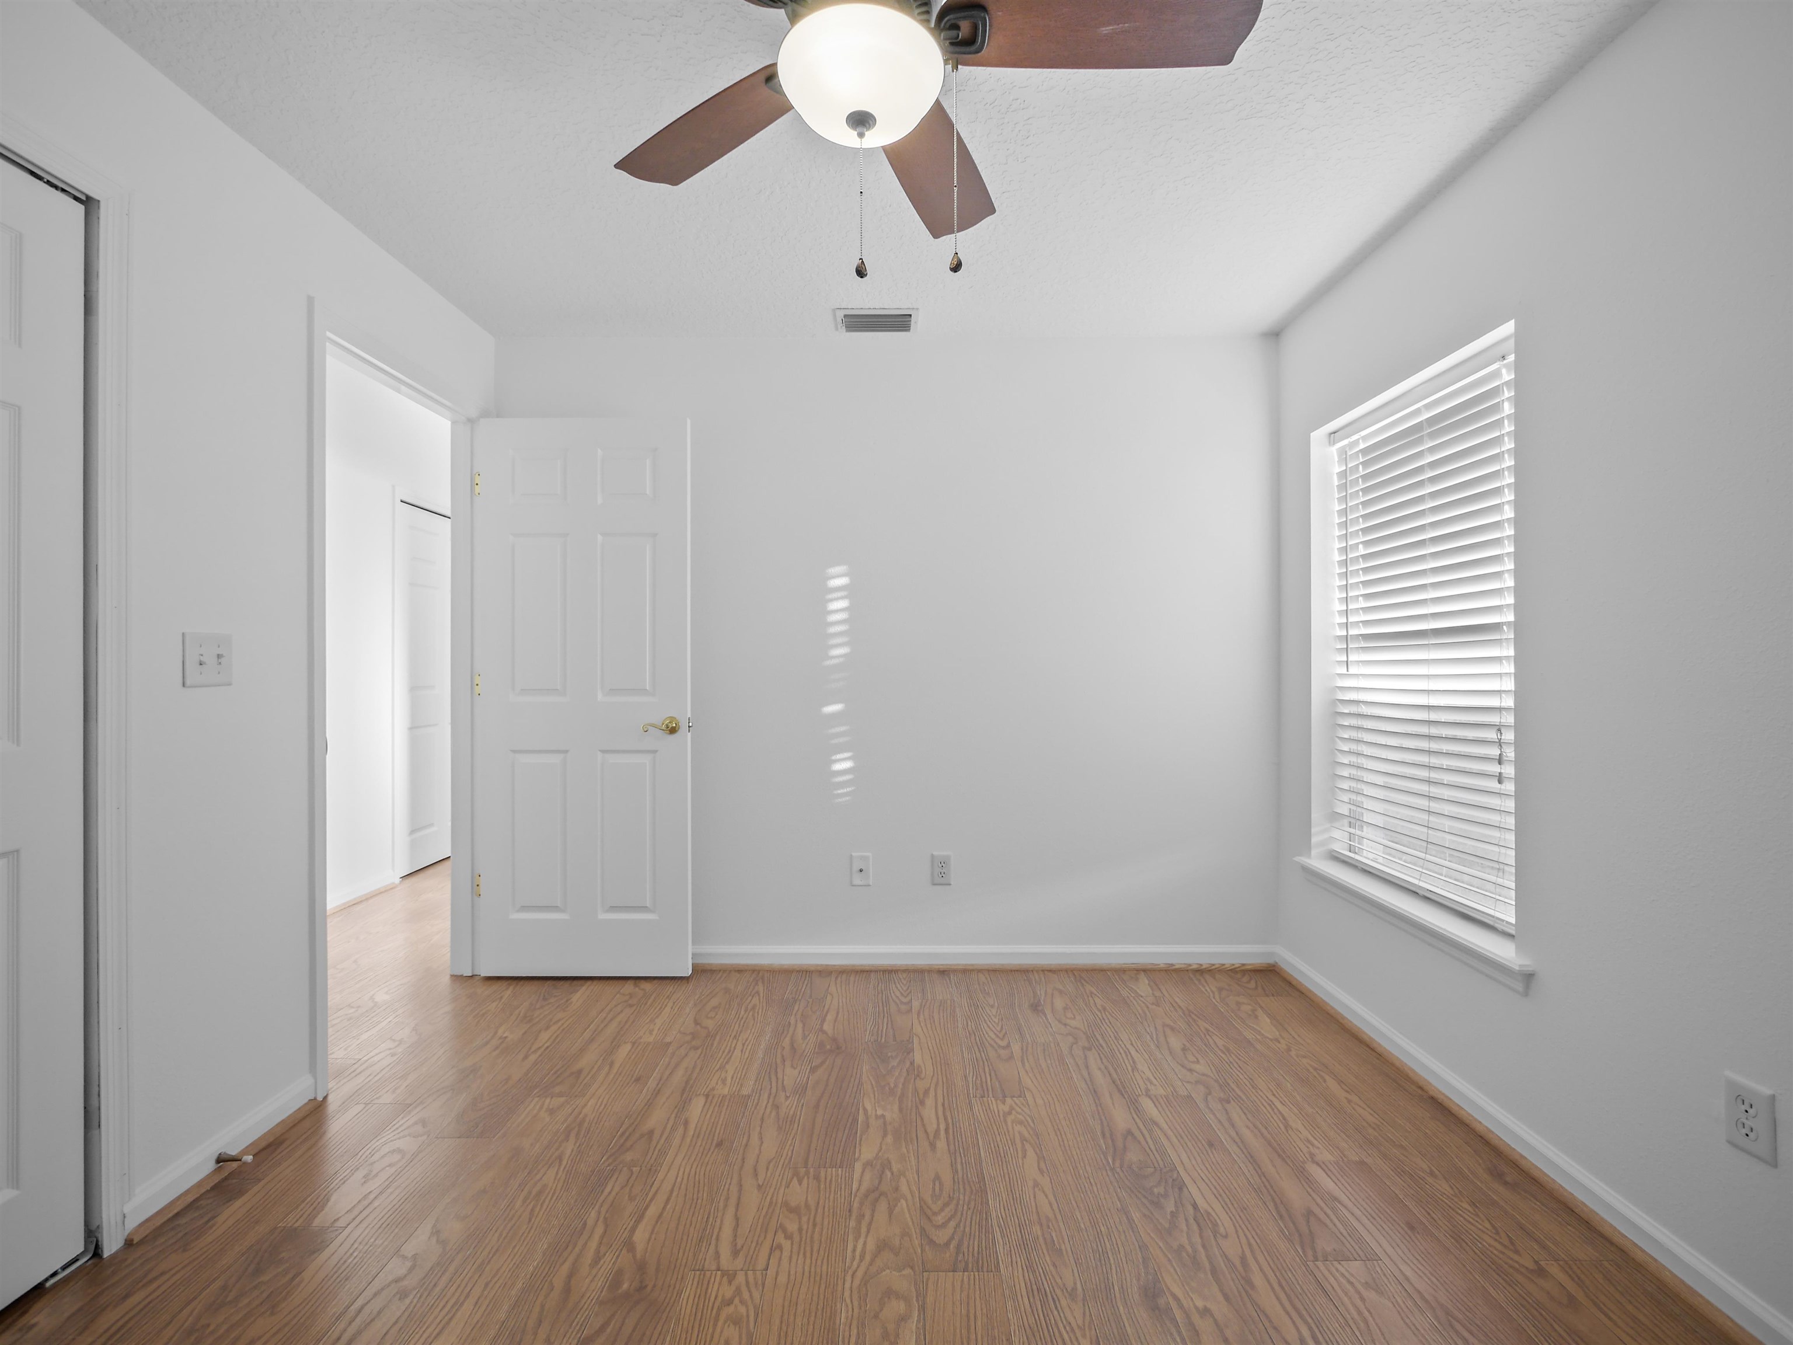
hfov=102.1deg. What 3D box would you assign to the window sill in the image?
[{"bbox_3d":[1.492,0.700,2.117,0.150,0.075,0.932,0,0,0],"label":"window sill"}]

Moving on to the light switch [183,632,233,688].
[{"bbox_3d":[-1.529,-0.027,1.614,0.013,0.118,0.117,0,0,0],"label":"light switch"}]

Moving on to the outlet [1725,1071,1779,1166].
[{"bbox_3d":[1.451,0.761,1.235,0.009,0.122,0.077,0,0,0],"label":"outlet"}]

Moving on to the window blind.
[{"bbox_3d":[1.553,-0.090,2.123,0.060,1.470,0.825,0,0,0],"label":"window blind"}]

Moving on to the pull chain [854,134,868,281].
[{"bbox_3d":[-0.056,-0.738,1.150,0.019,0.229,0.019,0,0,0],"label":"pull chain"}]

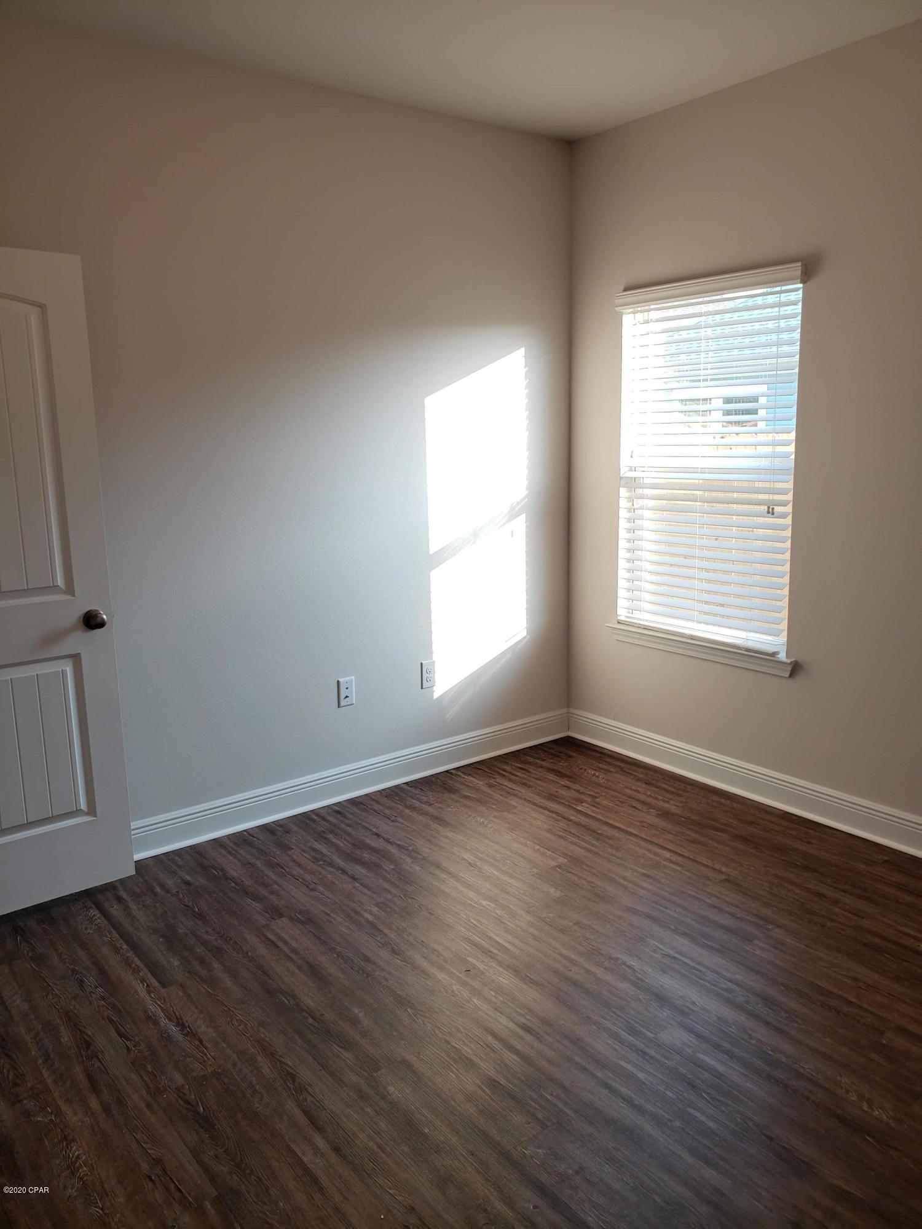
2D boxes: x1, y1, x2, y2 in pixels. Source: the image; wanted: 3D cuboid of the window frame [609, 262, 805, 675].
[{"bbox_3d":[0.984,-0.571,3.775,0.100,1.500,0.940,-9,14,-36],"label":"window frame"}]

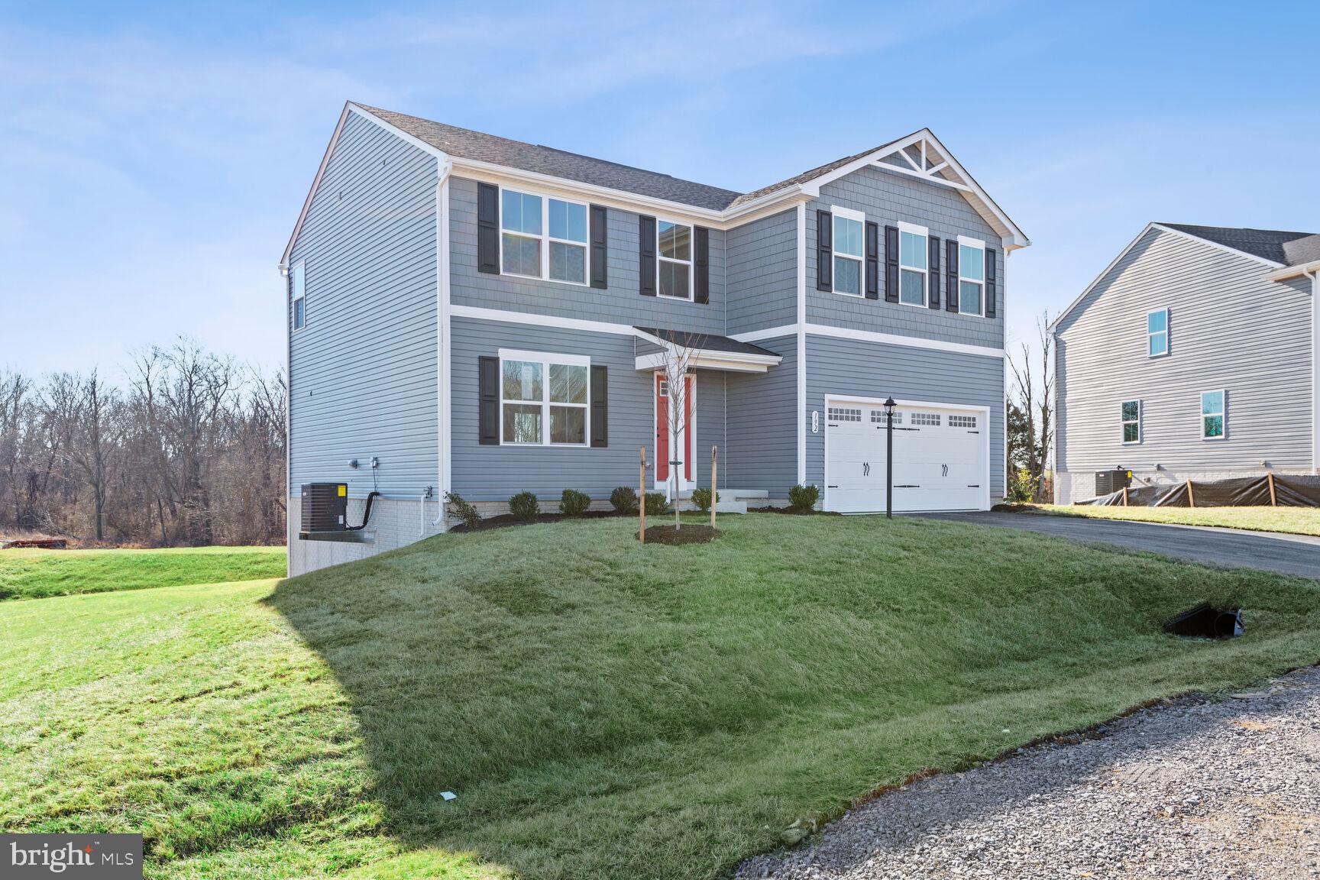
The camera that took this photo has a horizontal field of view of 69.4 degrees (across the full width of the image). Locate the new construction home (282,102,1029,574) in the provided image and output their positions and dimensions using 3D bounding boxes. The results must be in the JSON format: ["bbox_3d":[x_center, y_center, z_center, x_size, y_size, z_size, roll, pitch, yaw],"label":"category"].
[{"bbox_3d":[-0.532,-1.720,21.860,12.800,9.900,11.700,2,-3,-36],"label":"new construction home"}]

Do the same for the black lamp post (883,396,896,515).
[{"bbox_3d":[3.779,0.292,15.700,0.210,2.000,0.210,0,-2,0],"label":"black lamp post"}]

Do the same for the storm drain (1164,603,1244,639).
[{"bbox_3d":[6.562,2.178,11.500,0.660,0.370,0.800,2,-3,-36],"label":"storm drain"}]

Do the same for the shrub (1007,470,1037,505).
[{"bbox_3d":[10.617,1.364,28.000,0.900,1.030,0.880,2,-3,-36],"label":"shrub"}]

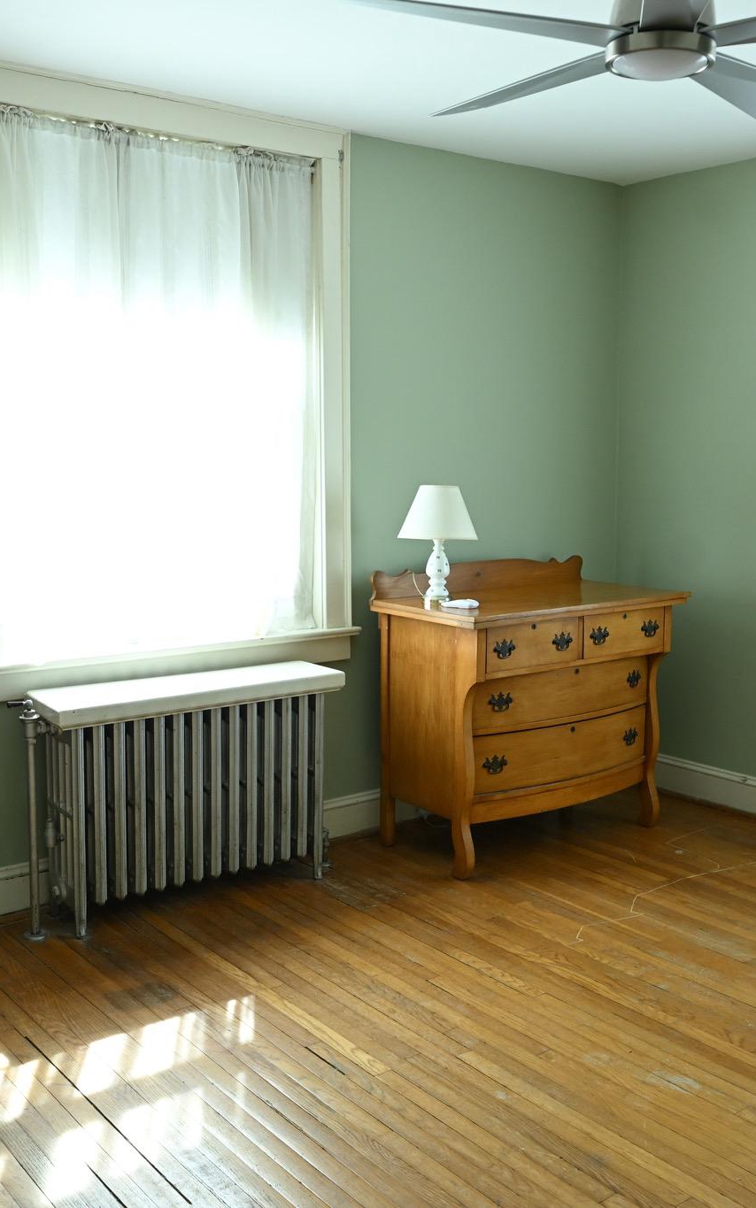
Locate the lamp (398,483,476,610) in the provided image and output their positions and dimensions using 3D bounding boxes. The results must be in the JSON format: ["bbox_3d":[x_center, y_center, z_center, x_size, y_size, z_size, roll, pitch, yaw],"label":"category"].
[{"bbox_3d":[0.209,-0.218,4.227,0.284,0.400,0.284,0,7,0],"label":"lamp"}]

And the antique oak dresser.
[{"bbox_3d":[0.561,0.361,4.356,1.054,1.000,0.535,-6,9,-37],"label":"antique oak dresser"}]

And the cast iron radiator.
[{"bbox_3d":[-0.593,0.593,3.794,1.035,0.688,0.290,-5,9,-36],"label":"cast iron radiator"}]

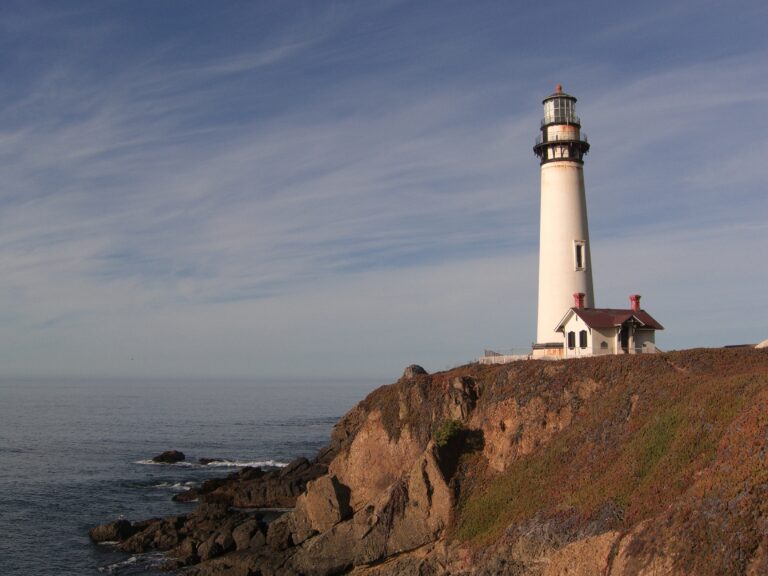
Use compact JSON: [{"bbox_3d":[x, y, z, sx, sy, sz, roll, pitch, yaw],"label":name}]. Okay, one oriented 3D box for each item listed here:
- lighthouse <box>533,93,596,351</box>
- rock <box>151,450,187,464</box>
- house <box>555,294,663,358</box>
[{"bbox_3d":[22.740,-8.480,105.560,8.400,35.000,8.400,-1,-6,12],"label":"lighthouse"},{"bbox_3d":[-30.100,23.600,118.400,4.700,1.850,3.200,1,-6,-14],"label":"rock"},{"bbox_3d":[25.800,4.390,95.900,9.500,7.500,8.200,2,-6,-20],"label":"house"}]

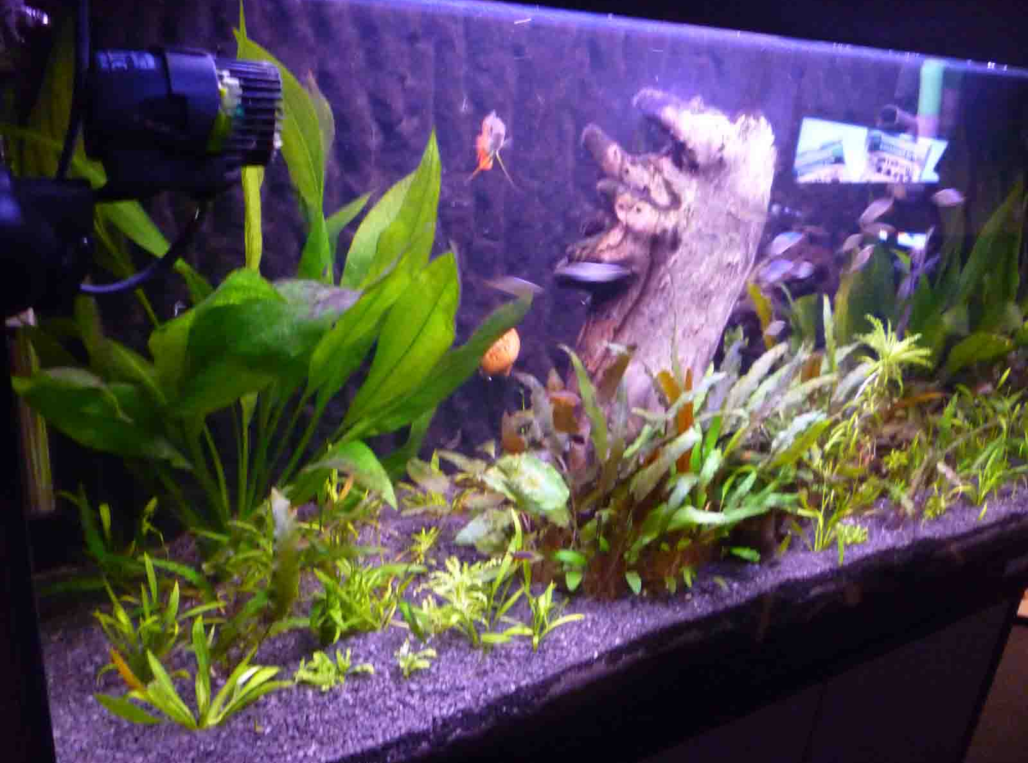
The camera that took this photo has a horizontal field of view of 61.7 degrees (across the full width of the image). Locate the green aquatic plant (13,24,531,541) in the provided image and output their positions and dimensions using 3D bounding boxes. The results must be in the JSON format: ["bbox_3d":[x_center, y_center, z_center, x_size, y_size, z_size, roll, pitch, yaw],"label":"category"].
[{"bbox_3d":[-0.228,-0.102,0.830,0.430,0.440,0.310,5,19,0],"label":"green aquatic plant"}]

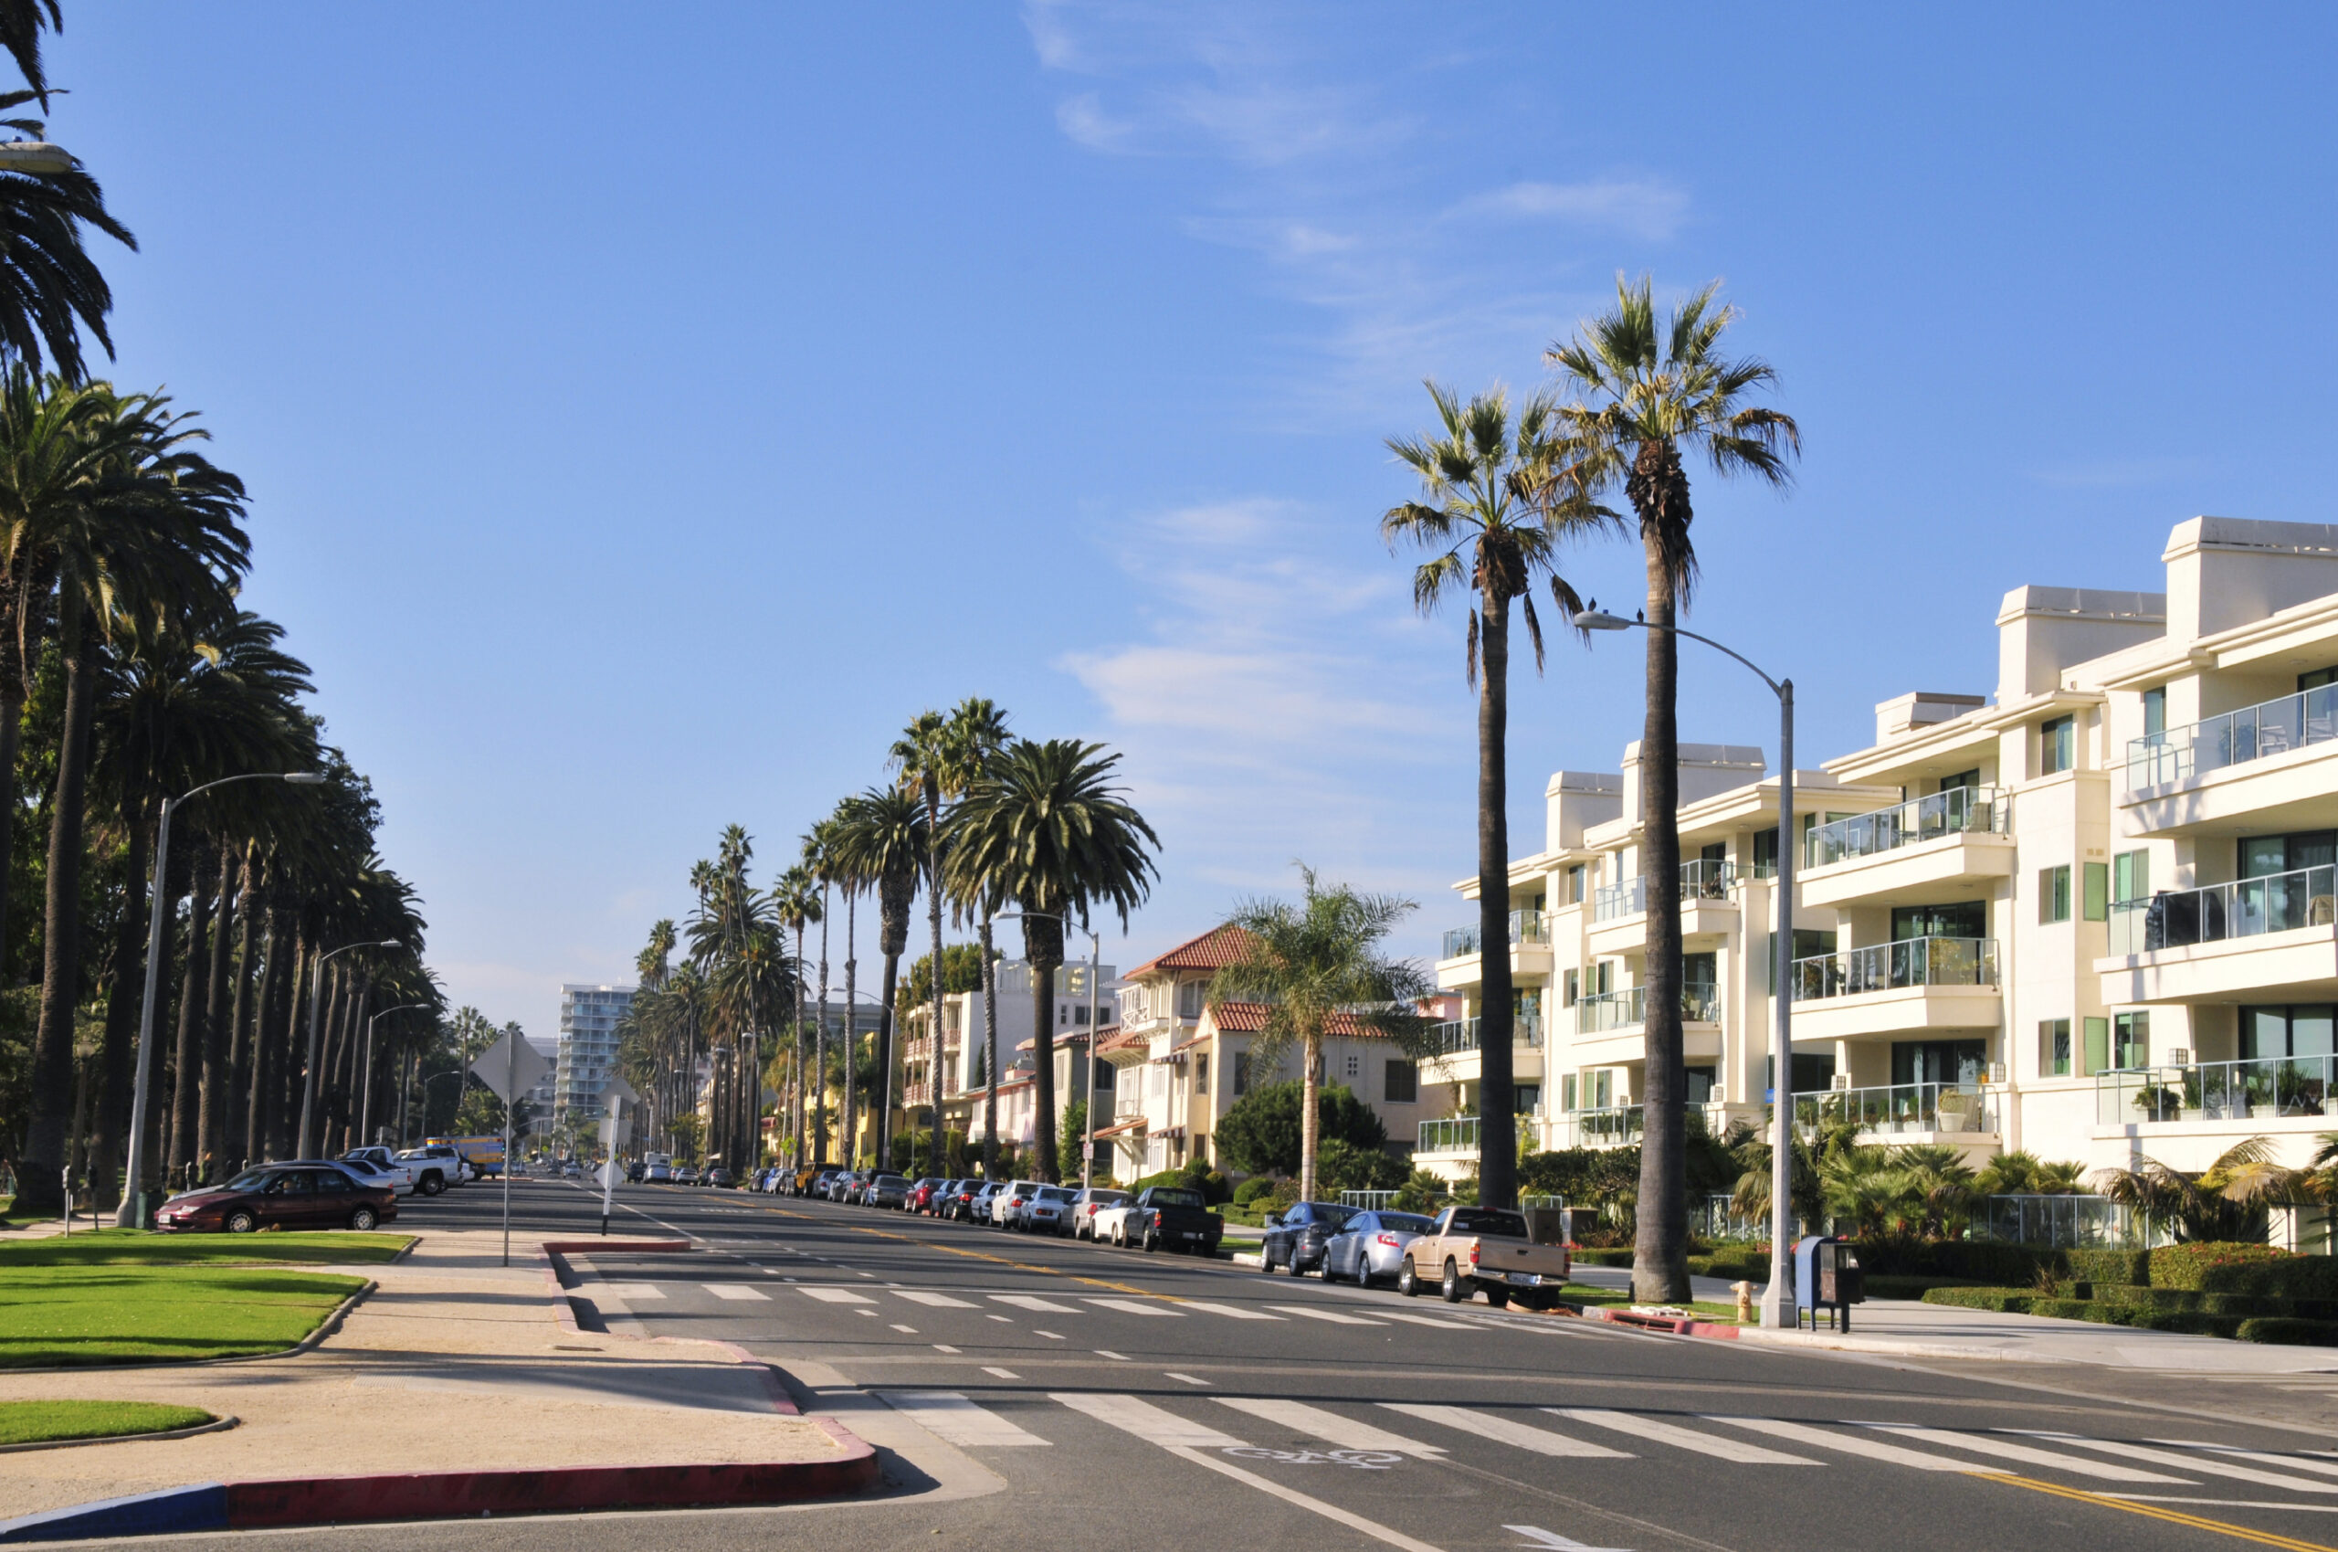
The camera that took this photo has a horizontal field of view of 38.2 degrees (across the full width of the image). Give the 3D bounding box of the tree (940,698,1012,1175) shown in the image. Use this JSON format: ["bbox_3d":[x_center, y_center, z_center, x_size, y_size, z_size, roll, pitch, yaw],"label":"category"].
[{"bbox_3d":[-7.347,7.179,136.182,3.200,20.753,3.200,3,-7,-10],"label":"tree"}]

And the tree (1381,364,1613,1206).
[{"bbox_3d":[6.590,0.943,65.775,4.600,17.547,4.600,3,-7,-10],"label":"tree"}]

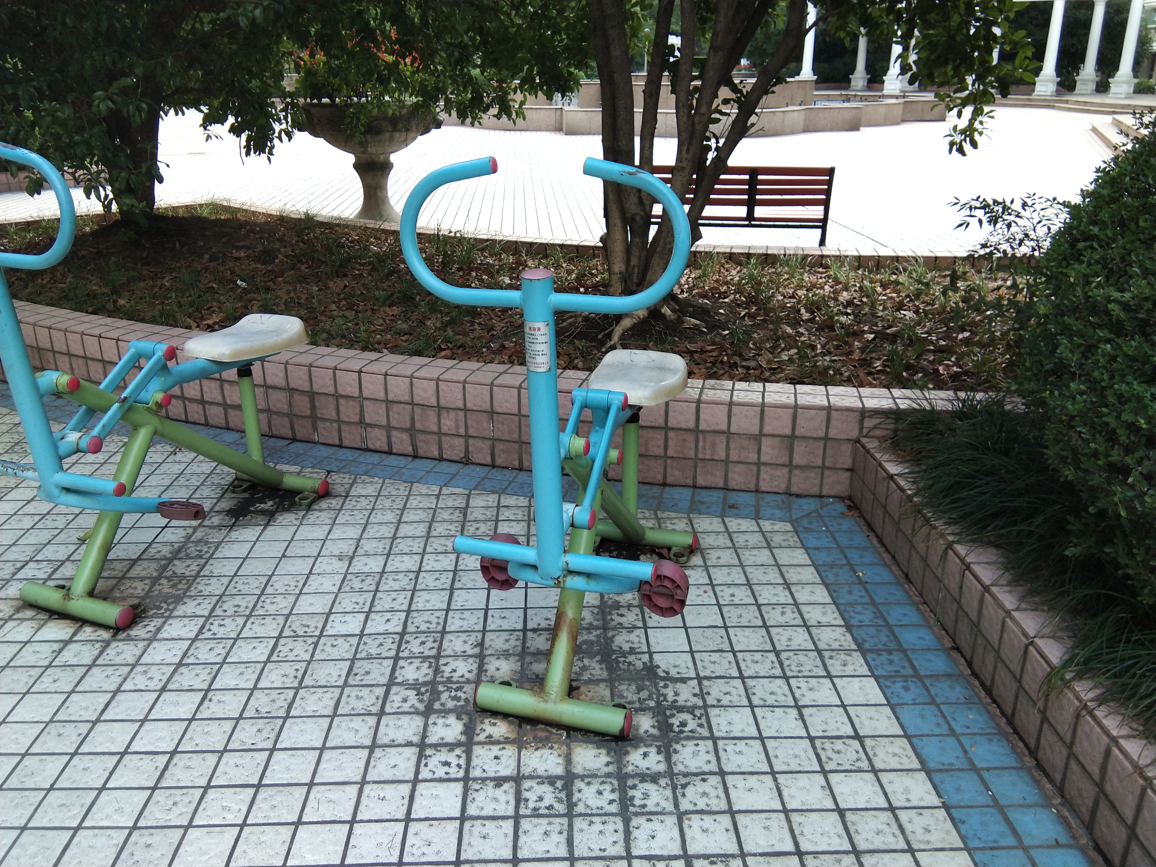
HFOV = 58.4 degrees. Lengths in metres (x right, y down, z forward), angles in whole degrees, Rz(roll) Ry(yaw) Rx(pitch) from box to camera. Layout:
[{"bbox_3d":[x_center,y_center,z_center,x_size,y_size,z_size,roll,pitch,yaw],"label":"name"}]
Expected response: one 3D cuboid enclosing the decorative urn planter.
[{"bbox_3d":[-1.658,-2.138,8.529,1.150,1.080,1.150,0,20,0],"label":"decorative urn planter"}]

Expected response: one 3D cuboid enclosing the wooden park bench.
[{"bbox_3d":[0.957,-1.466,7.143,1.510,0.780,0.560,2,20,6],"label":"wooden park bench"}]

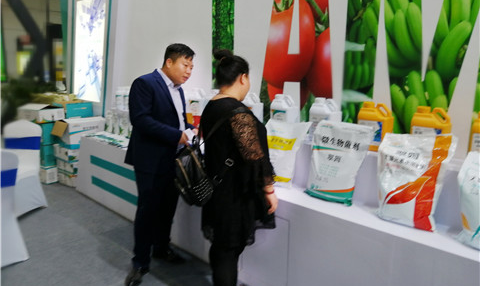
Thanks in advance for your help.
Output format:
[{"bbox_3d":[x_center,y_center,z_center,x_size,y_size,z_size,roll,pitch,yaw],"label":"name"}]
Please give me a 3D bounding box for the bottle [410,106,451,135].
[{"bbox_3d":[1.145,-0.073,2.166,0.157,0.302,0.200,10,13,41],"label":"bottle"}]

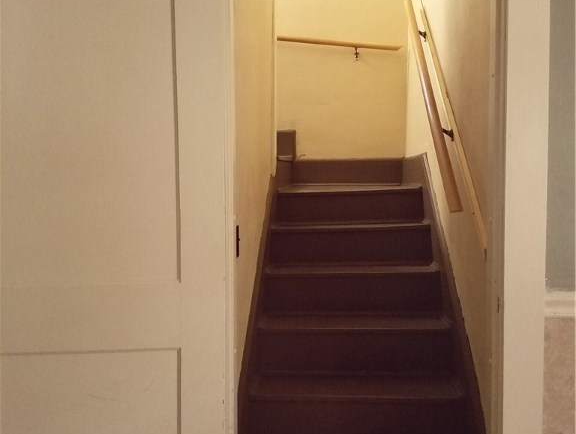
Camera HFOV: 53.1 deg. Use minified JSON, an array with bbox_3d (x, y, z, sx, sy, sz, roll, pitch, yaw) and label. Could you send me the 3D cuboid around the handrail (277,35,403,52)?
[{"bbox_3d":[0.359,-1.210,4.028,0.875,0.045,0.045,7,4,5],"label":"handrail"}]

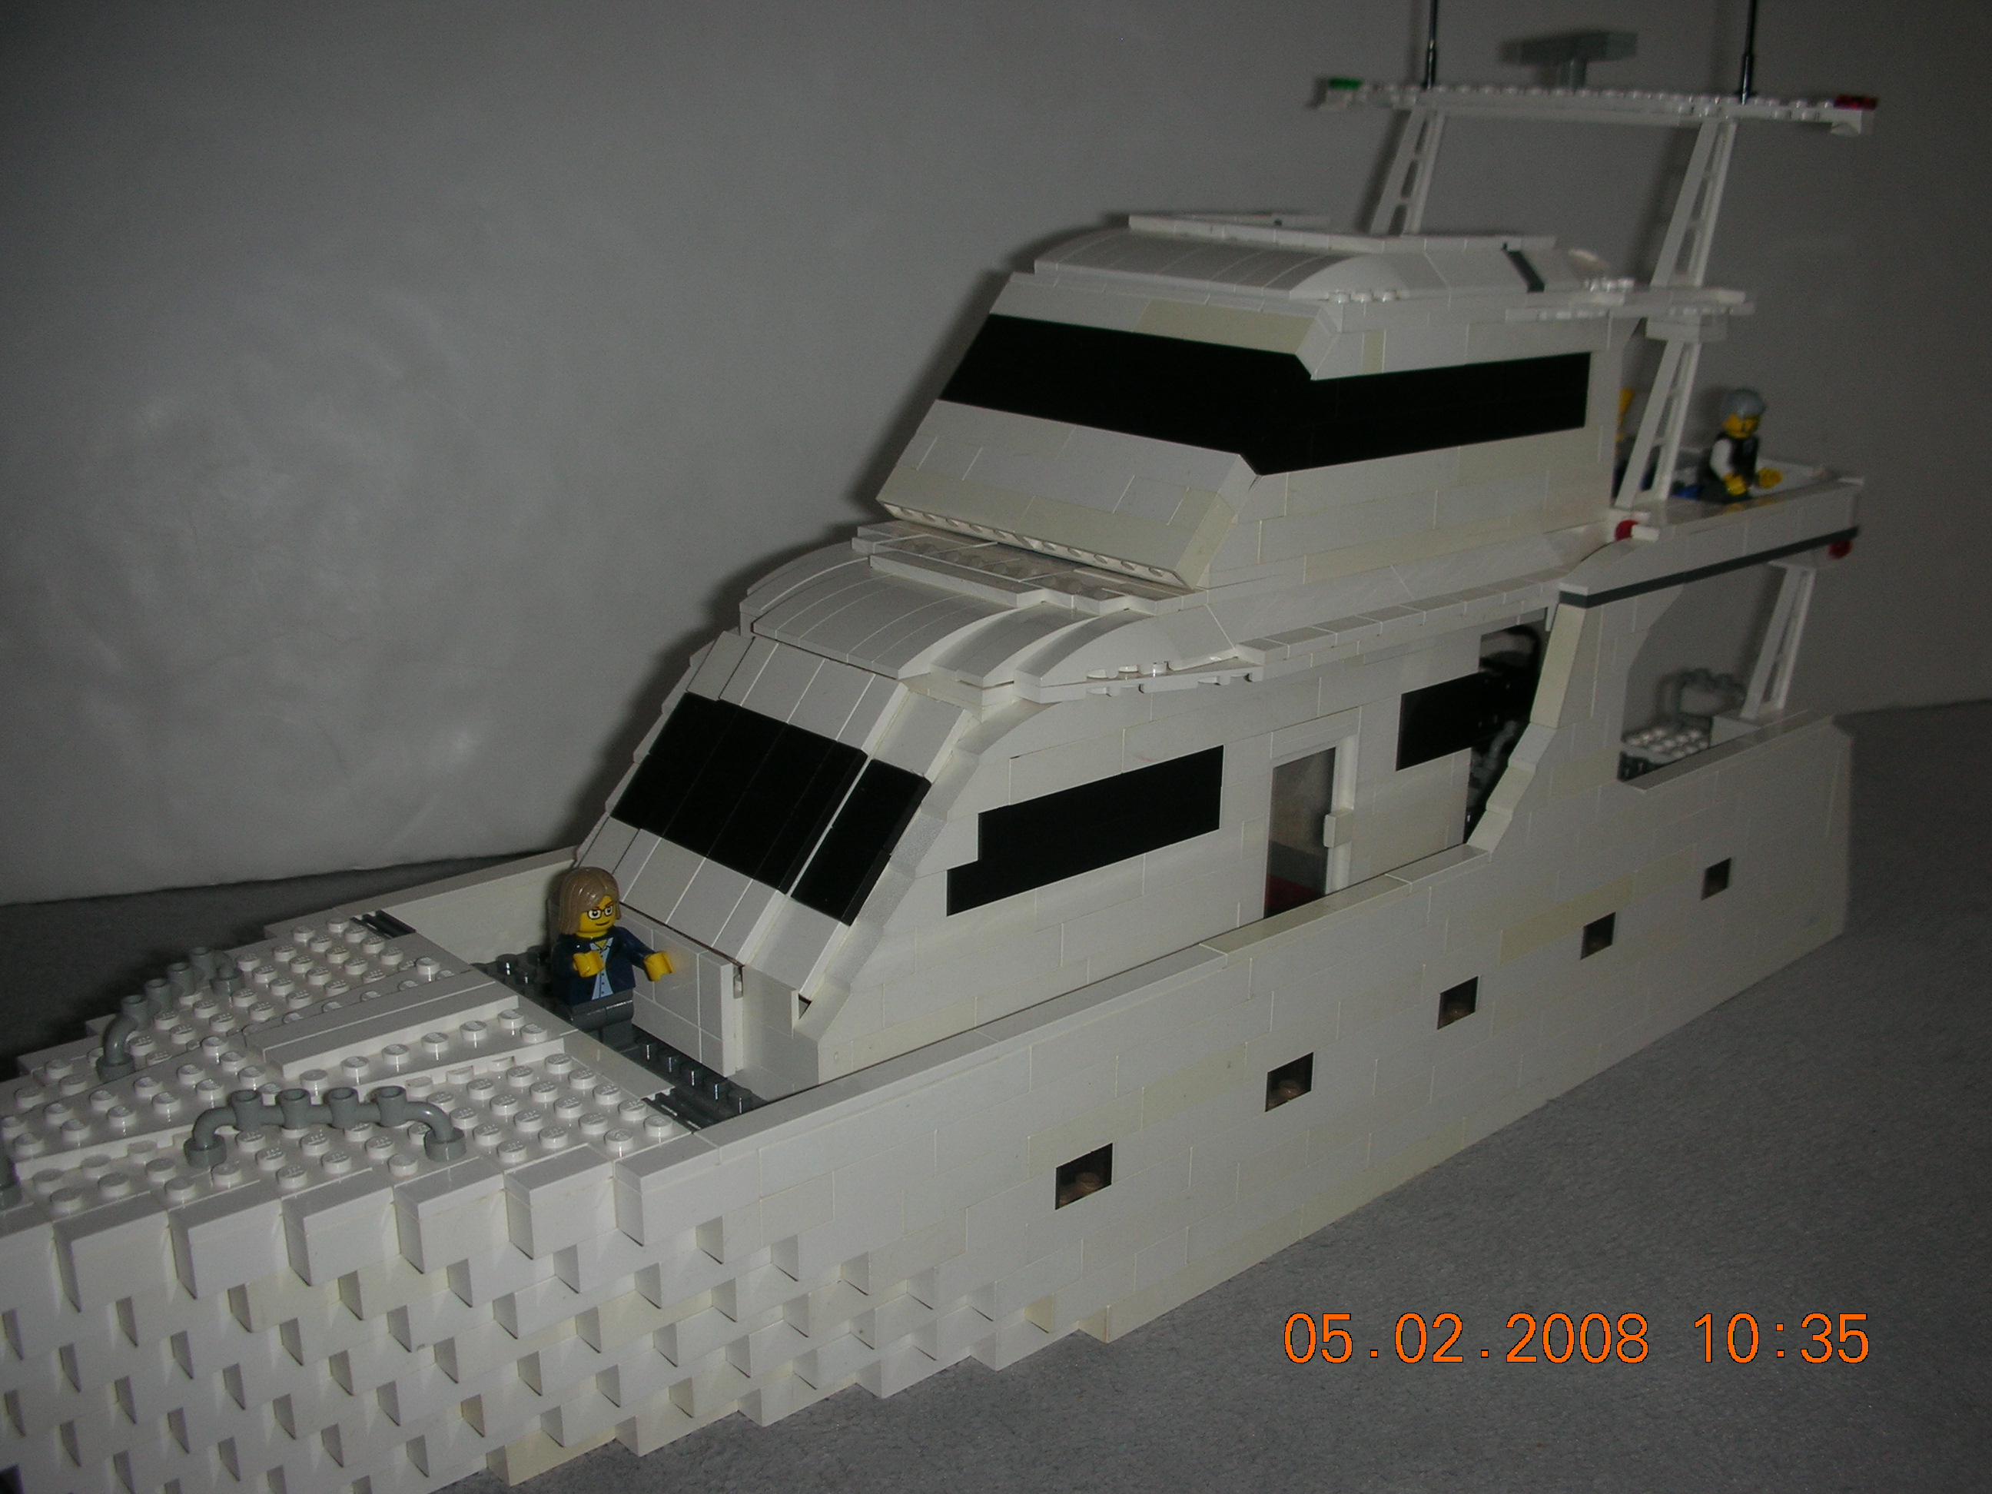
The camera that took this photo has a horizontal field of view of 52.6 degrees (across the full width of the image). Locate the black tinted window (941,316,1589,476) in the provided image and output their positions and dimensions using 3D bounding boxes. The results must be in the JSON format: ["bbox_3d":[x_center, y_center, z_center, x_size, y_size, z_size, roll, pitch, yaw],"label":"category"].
[{"bbox_3d":[0.068,-0.092,0.498,0.134,0.025,0.096,-14,24,-41],"label":"black tinted window"}]

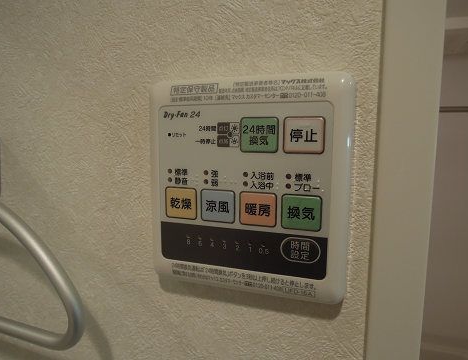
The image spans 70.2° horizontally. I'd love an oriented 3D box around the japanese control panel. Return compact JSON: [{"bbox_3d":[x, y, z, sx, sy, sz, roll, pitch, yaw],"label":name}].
[{"bbox_3d":[0.005,0.005,0.188,0.116,0.120,0.017,3,8,18],"label":"japanese control panel"}]

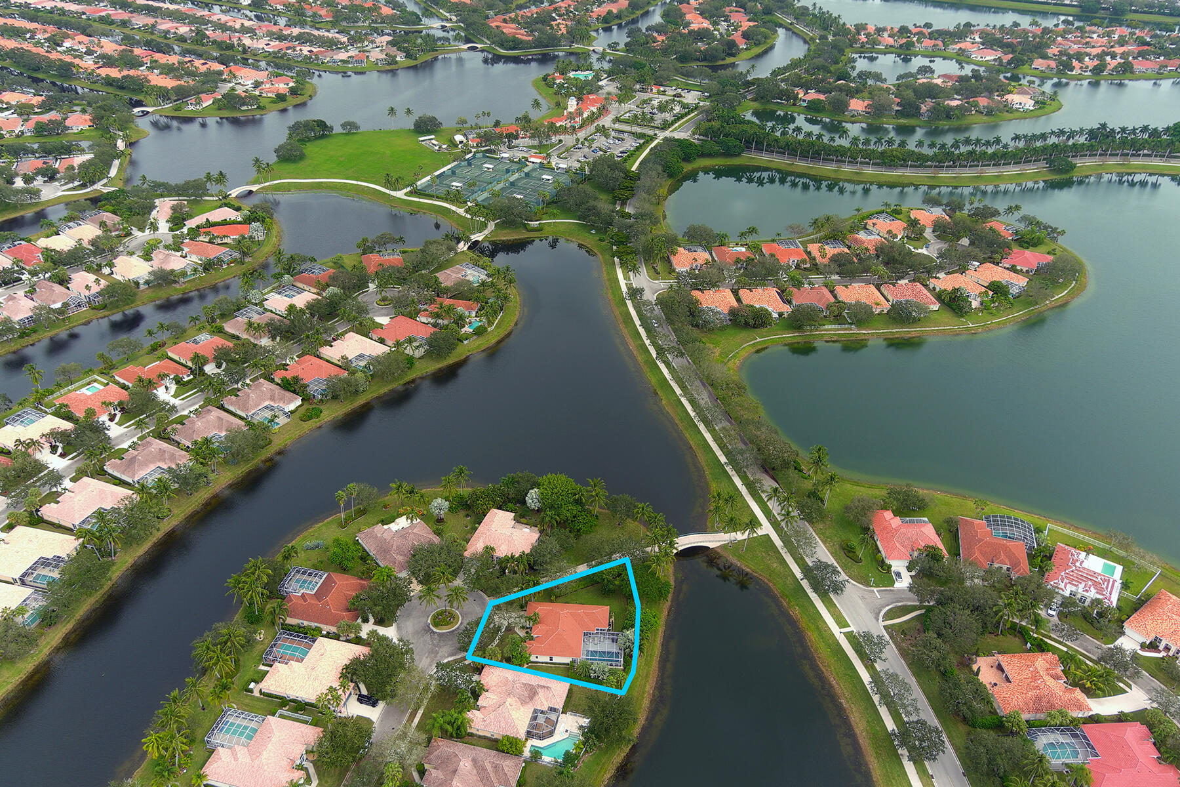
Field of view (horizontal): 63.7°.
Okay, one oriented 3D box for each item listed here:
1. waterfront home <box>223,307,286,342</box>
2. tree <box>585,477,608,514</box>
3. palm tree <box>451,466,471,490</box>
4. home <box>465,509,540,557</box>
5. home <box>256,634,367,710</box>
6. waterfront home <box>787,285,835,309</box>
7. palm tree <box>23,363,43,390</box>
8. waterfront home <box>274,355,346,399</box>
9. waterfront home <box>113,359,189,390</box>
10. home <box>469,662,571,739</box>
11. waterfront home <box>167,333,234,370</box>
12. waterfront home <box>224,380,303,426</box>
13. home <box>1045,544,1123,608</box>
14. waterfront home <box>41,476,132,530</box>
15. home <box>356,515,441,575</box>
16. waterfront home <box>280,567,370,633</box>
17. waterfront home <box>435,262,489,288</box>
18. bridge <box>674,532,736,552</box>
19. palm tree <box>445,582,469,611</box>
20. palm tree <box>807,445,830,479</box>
[{"bbox_3d":[-148.228,-31.527,421.713,30.600,6.200,18.600,22,39,28],"label":"waterfront home"},{"bbox_3d":[1.750,35.581,318.207,7.800,12.000,7.800,0,34,0],"label":"tree"},{"bbox_3d":[-44.480,30.900,327.530,7.200,14.200,7.200,1,34,0],"label":"palm tree"},{"bbox_3d":[-27.040,47.160,310.740,19.800,6.400,24.200,10,35,14],"label":"home"},{"bbox_3d":[-72.470,72.110,250.590,24.700,6.400,19.800,9,34,12],"label":"home"},{"bbox_3d":[101.990,-43.940,434.670,19.500,6.400,21.300,-5,33,-8],"label":"waterfront home"},{"bbox_3d":[-216.980,-3.850,375.200,7.800,14.200,7.800,1,34,0],"label":"palm tree"},{"bbox_3d":[-110.150,-8.110,374.810,23.200,6.400,18.300,21,38,28],"label":"waterfront home"},{"bbox_3d":[-179.390,-8.460,389.940,24.000,6.400,19.800,21,39,27],"label":"waterfront home"},{"bbox_3d":[-17.729,75.702,231.488,22.200,5.800,18.800,8,32,11],"label":"home"},{"bbox_3d":[-158.930,-18.220,389.630,21.800,6.400,19.700,24,40,32],"label":"waterfront home"},{"bbox_3d":[-119.855,2.111,346.995,22.800,5.800,18.100,20,37,28],"label":"waterfront home"},{"bbox_3d":[142.727,52.355,274.104,18.300,5.800,21.000,19,36,27],"label":"home"},{"bbox_3d":[-155.704,33.846,294.710,21.700,5.800,18.500,13,34,19],"label":"waterfront home"},{"bbox_3d":[-55.378,43.798,281.769,18.200,5.800,22.400,-25,40,-35],"label":"home"},{"bbox_3d":[-80.372,60.825,284.807,29.400,6.400,20.100,8,35,12],"label":"waterfront home"},{"bbox_3d":[-59.450,-54.502,440.155,19.200,5.800,20.600,28,41,36],"label":"waterfront home"},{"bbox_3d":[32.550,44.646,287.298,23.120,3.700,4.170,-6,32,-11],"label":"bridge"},{"bbox_3d":[-38.850,62.500,279.930,7.400,15.000,7.400,1,34,0],"label":"palm tree"},{"bbox_3d":[76.720,24.850,321.120,7.000,12.800,7.000,1,33,0],"label":"palm tree"}]

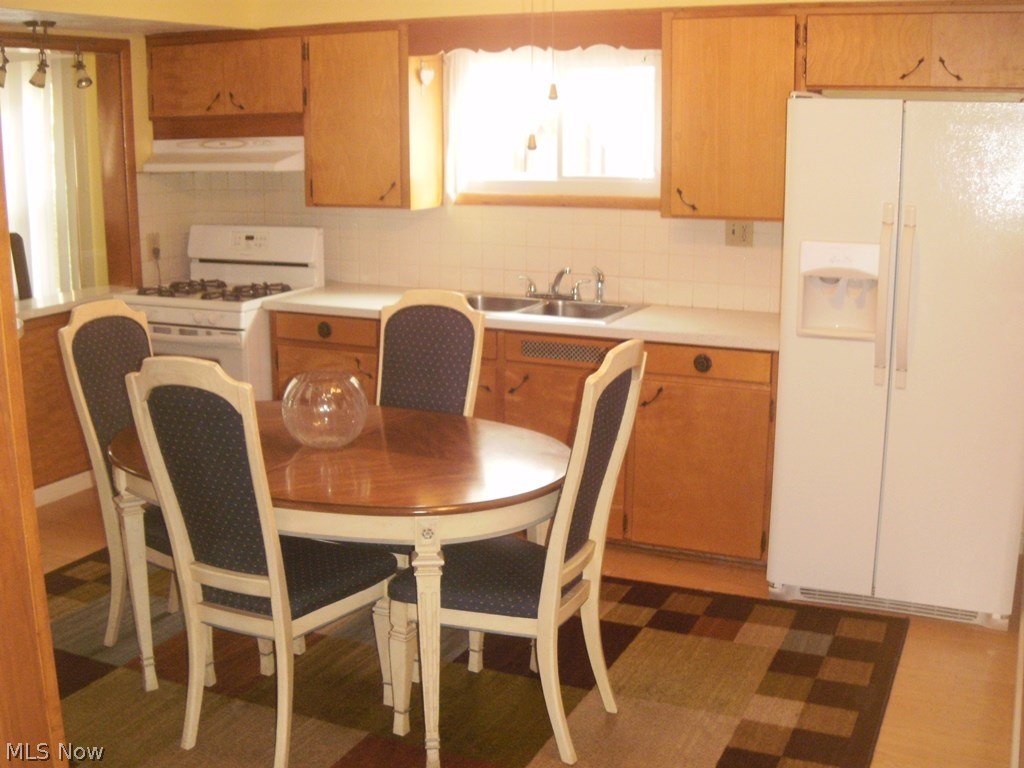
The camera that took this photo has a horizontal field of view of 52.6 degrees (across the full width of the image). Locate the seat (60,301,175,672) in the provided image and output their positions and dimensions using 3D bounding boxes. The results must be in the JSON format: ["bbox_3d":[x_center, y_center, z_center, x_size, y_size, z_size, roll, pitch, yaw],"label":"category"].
[{"bbox_3d":[-1.029,0.302,3.216,0.605,1.107,0.474,6,14,22],"label":"seat"}]

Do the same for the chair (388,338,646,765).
[{"bbox_3d":[0.005,0.411,2.783,0.605,1.102,0.474,6,14,22],"label":"chair"}]

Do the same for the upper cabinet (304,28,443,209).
[{"bbox_3d":[-0.622,-1.183,4.633,0.539,0.783,0.315,6,14,22],"label":"upper cabinet"}]

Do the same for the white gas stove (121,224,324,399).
[{"bbox_3d":[-1.399,-0.150,4.992,0.776,1.179,0.685,6,14,22],"label":"white gas stove"}]

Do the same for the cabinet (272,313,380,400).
[{"bbox_3d":[-0.693,0.056,4.786,0.580,0.852,0.620,6,14,22],"label":"cabinet"}]

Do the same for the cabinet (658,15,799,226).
[{"bbox_3d":[0.862,-1.030,4.011,0.509,0.776,0.315,6,14,22],"label":"cabinet"}]

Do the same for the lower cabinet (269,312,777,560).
[{"bbox_3d":[0.059,0.131,4.474,2.218,0.852,0.620,6,14,22],"label":"lower cabinet"}]

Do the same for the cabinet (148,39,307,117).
[{"bbox_3d":[-1.266,-1.433,4.860,0.902,0.373,0.315,6,14,22],"label":"cabinet"}]

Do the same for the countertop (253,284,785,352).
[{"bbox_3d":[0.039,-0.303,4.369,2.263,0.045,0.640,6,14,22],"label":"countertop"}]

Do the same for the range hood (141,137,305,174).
[{"bbox_3d":[-1.300,-1.084,4.877,0.892,0.160,0.459,6,14,22],"label":"range hood"}]

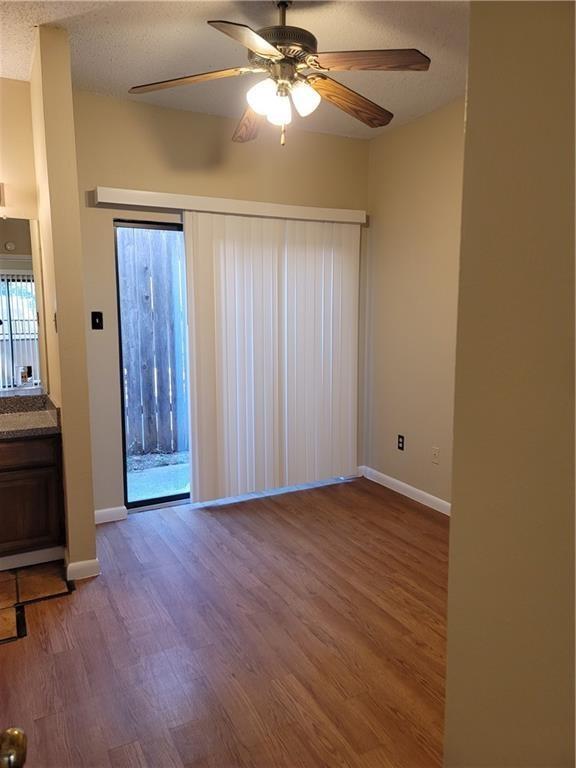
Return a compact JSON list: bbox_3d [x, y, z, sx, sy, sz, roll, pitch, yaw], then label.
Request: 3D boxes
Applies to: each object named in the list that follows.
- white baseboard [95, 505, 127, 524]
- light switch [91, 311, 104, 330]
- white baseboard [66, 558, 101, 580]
[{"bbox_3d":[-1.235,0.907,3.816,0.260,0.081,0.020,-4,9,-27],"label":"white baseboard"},{"bbox_3d":[-1.245,-0.412,3.636,0.071,0.115,0.014,-4,9,-27],"label":"light switch"},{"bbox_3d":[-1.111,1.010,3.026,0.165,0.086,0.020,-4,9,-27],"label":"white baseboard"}]

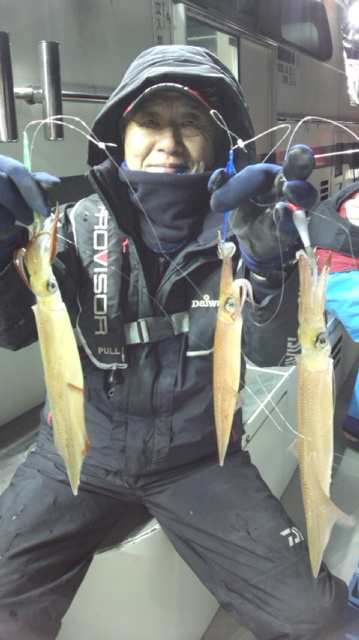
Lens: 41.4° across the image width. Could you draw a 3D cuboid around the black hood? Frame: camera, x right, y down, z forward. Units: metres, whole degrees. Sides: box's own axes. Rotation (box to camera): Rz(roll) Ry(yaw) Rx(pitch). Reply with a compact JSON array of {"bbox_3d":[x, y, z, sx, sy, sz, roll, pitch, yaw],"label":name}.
[{"bbox_3d":[-0.016,-0.352,0.875,0.285,0.255,0.265,-1,16,0],"label":"black hood"}]

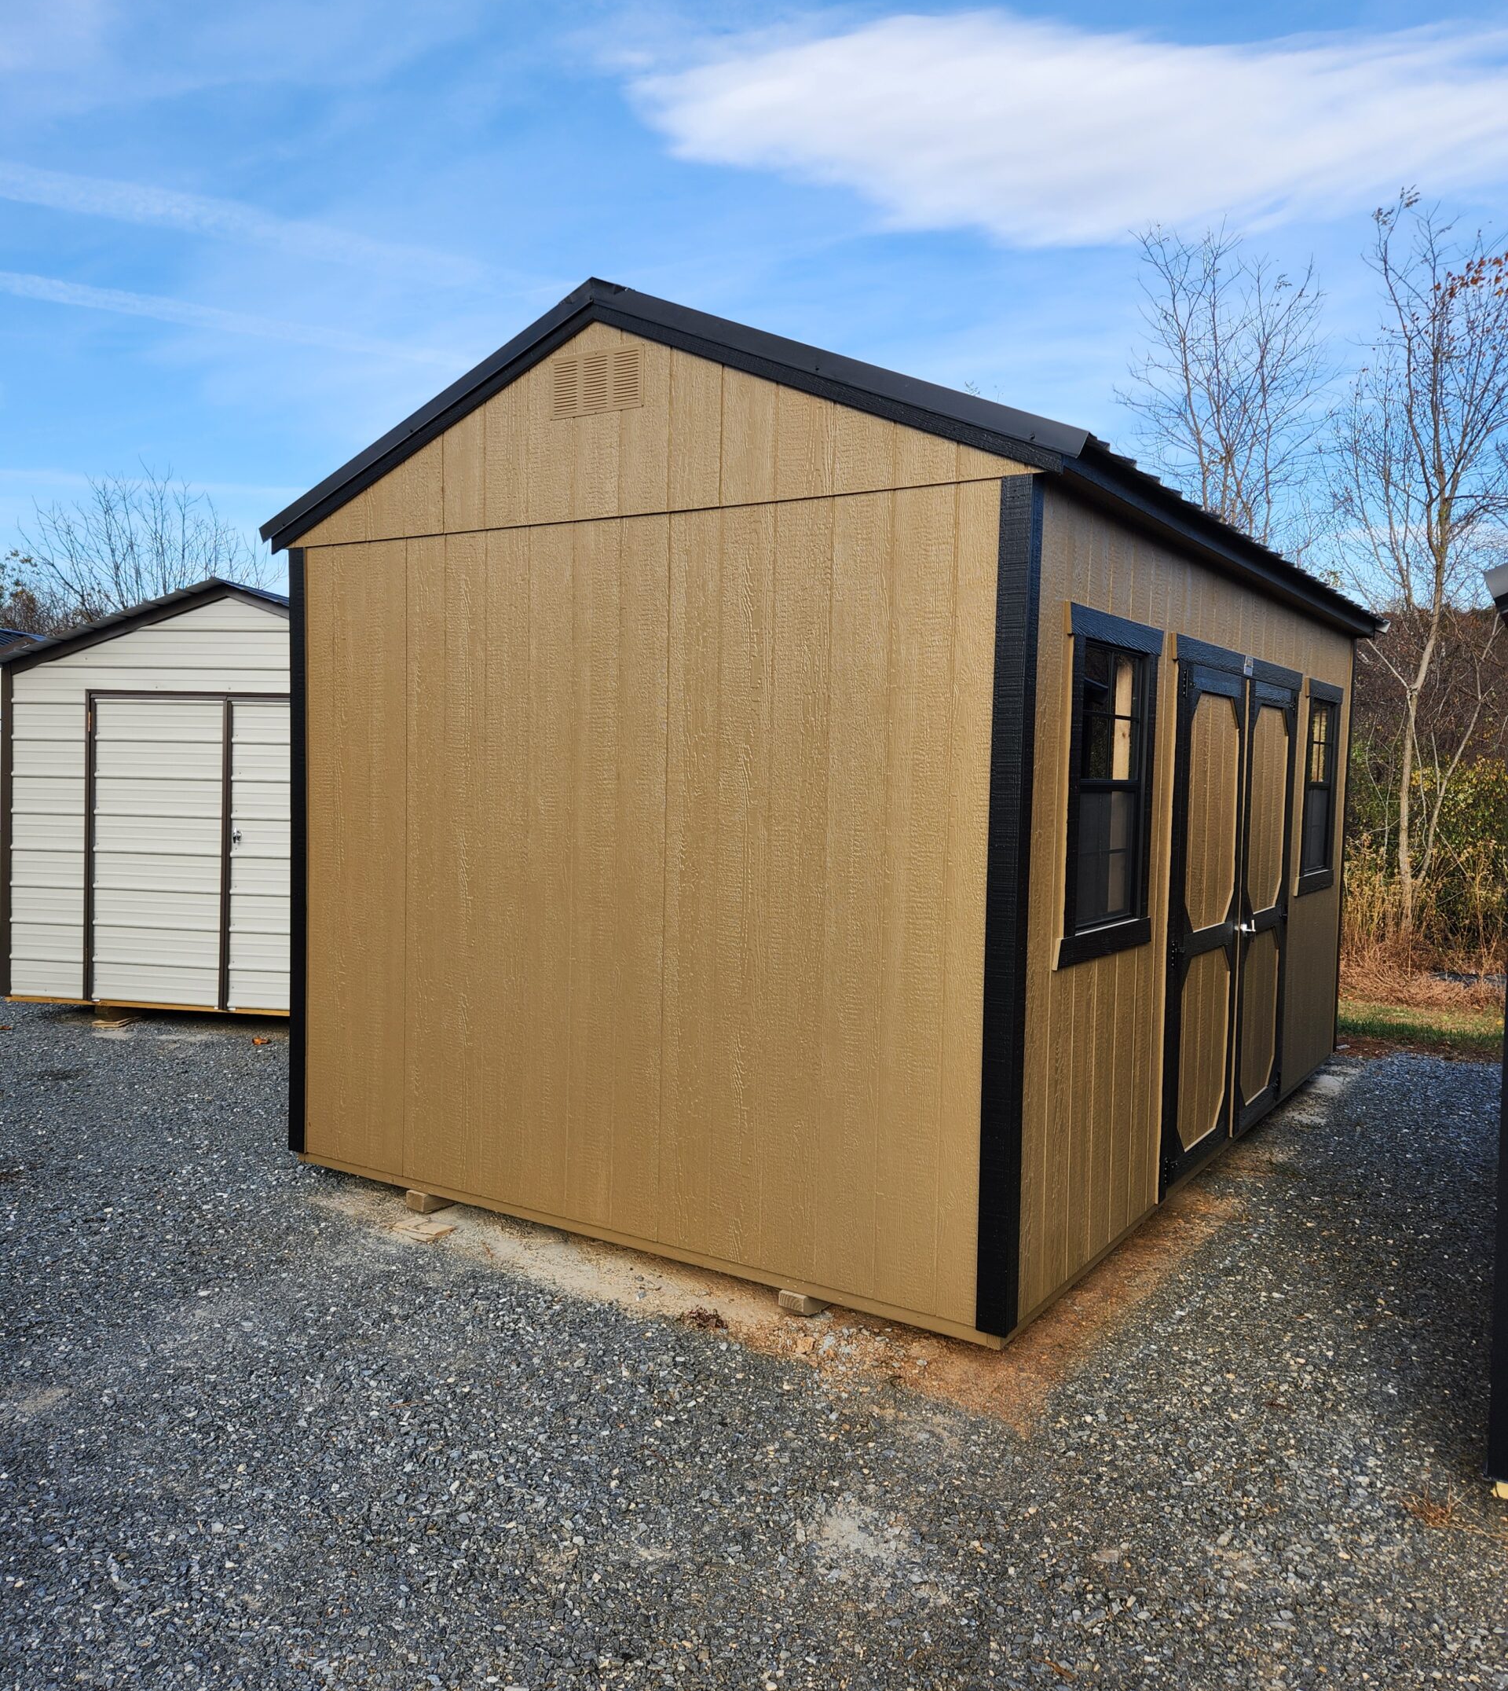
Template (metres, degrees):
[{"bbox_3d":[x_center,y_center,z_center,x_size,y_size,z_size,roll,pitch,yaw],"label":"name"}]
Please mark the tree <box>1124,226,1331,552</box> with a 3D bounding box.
[{"bbox_3d":[5.344,-3.125,15.718,2.600,8.180,2.500,3,4,33],"label":"tree"}]

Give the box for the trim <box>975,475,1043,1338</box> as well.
[{"bbox_3d":[0.714,0.182,3.718,0.090,2.382,0.087,3,4,33],"label":"trim"}]

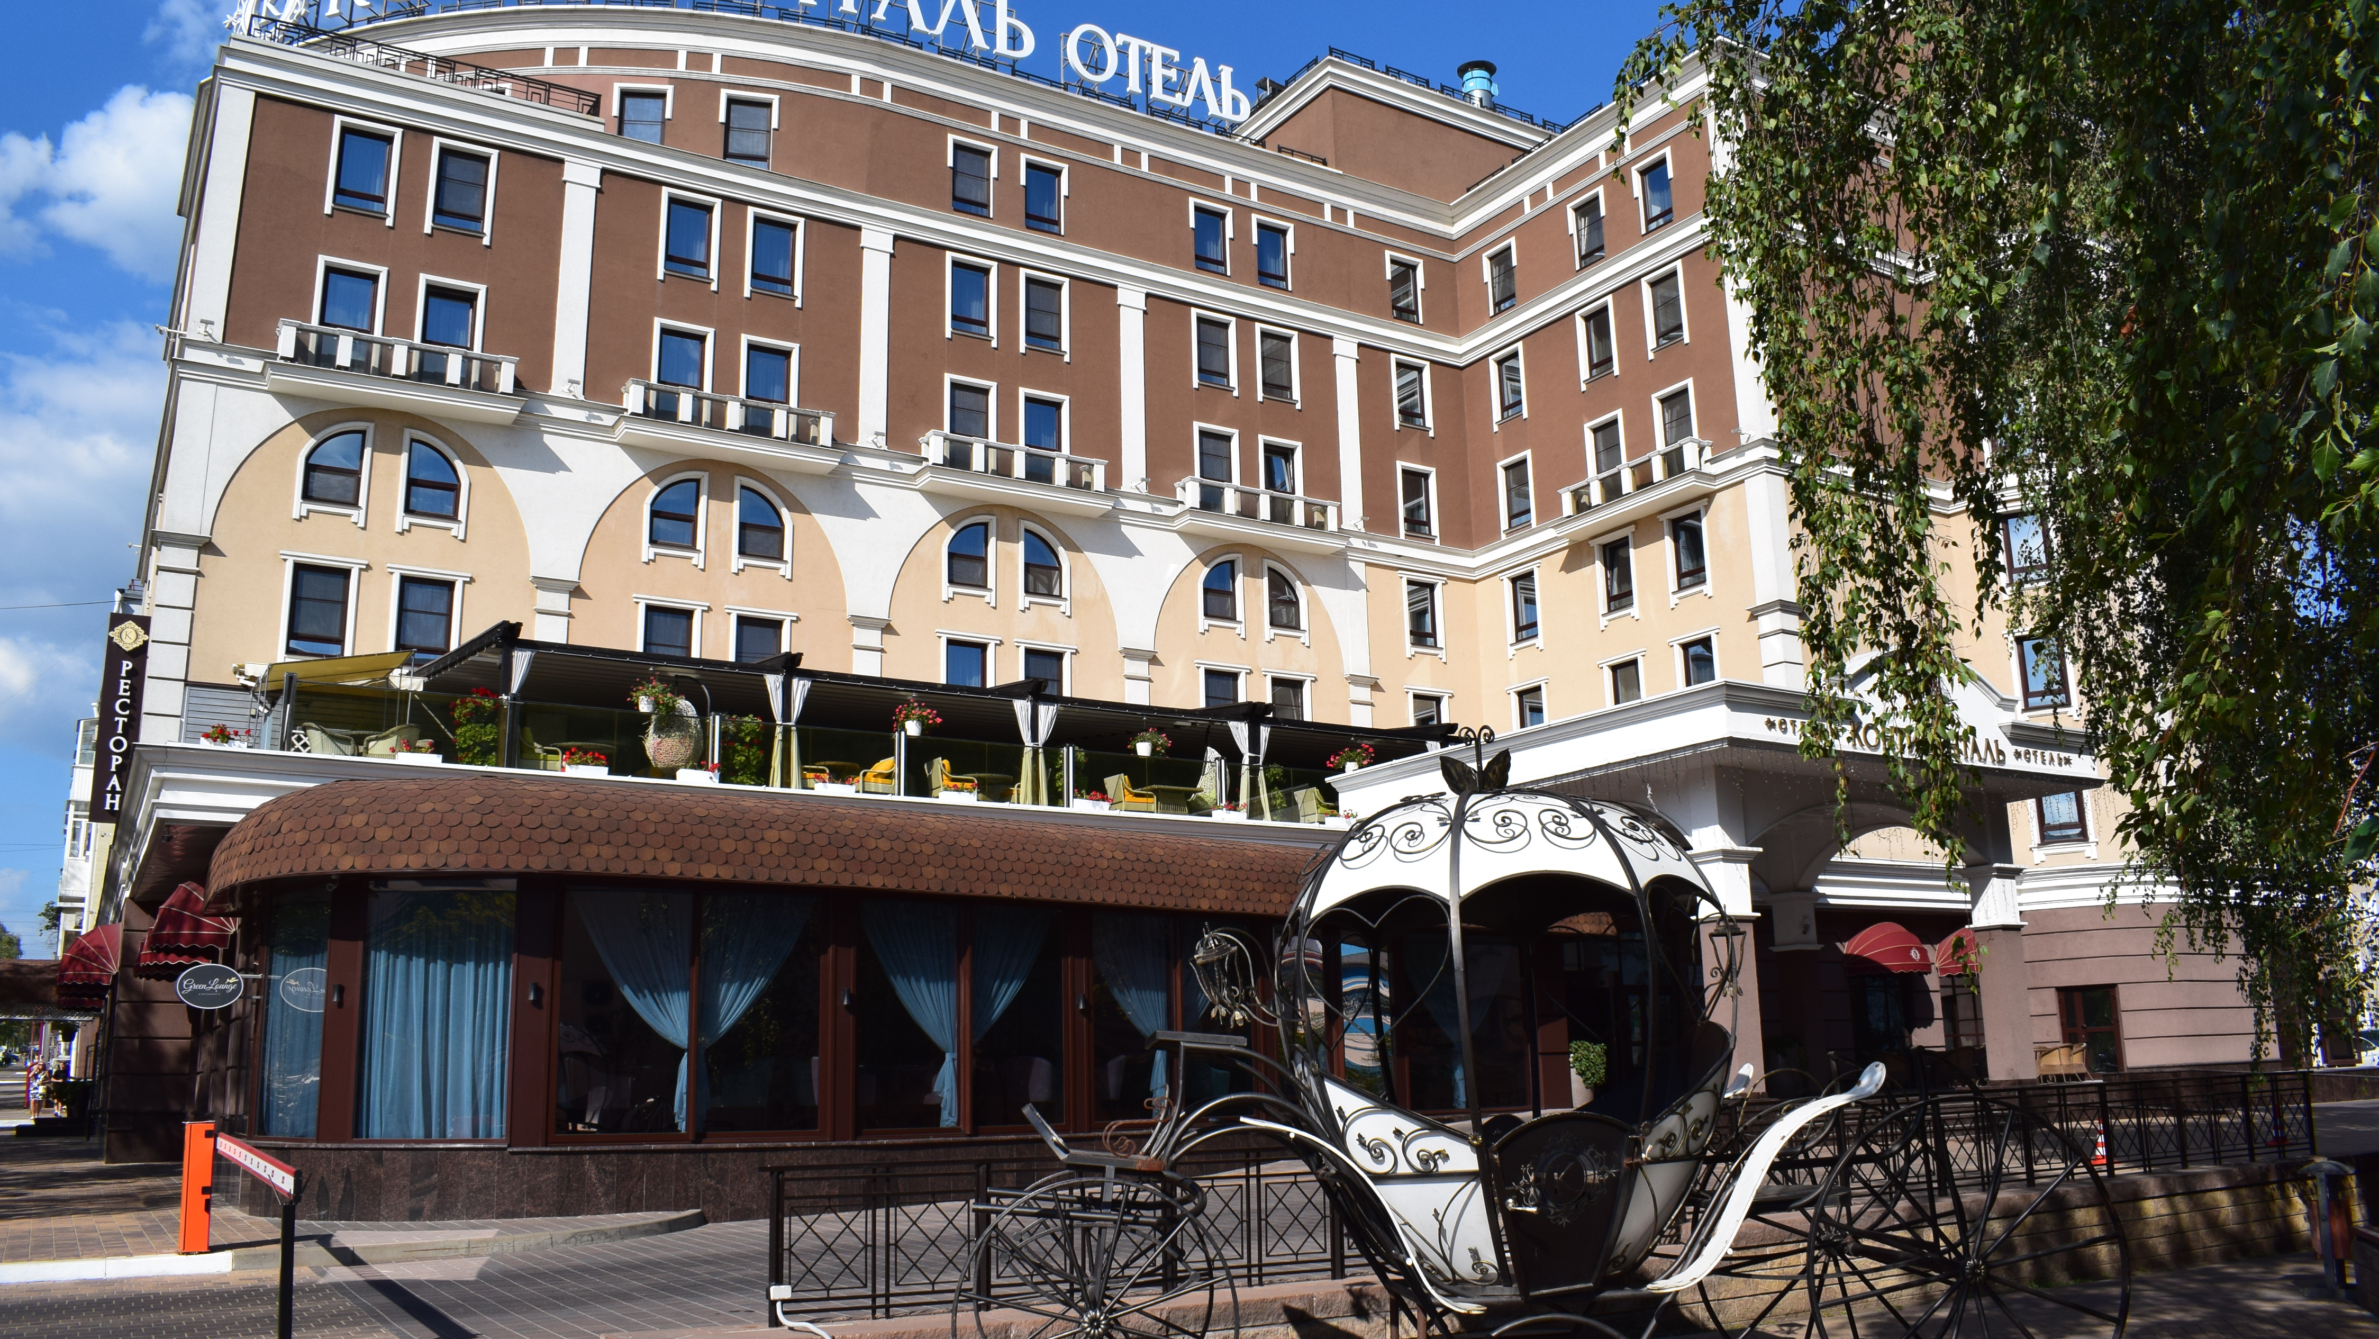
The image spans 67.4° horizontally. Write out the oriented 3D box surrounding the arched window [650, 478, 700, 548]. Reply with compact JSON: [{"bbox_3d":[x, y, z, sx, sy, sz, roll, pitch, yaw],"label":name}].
[{"bbox_3d":[-11.808,-3.578,41.103,1.124,1.679,0.154,7,-15,-30],"label":"arched window"}]

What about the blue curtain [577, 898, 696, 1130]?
[{"bbox_3d":[-7.788,4.794,25.161,1.403,3.240,0.250,7,-16,-30],"label":"blue curtain"}]

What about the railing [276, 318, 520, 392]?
[{"bbox_3d":[-16.826,-6.496,37.970,4.951,0.878,0.862,7,-15,-30],"label":"railing"}]

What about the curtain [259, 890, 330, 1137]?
[{"bbox_3d":[-10.297,3.946,20.534,1.450,2.700,0.150,-12,-18,38],"label":"curtain"}]

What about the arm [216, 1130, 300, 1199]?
[{"bbox_3d":[-6.470,3.386,12.300,0.070,0.140,5.090,8,-14,-32],"label":"arm"}]

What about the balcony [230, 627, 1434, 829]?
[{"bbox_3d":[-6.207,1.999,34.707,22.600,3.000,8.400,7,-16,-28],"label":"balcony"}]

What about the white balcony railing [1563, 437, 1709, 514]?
[{"bbox_3d":[11.379,-4.943,45.781,0.800,0.800,4.164,7,-16,-32],"label":"white balcony railing"}]

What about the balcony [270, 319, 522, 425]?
[{"bbox_3d":[-16.811,-6.304,37.932,5.405,1.294,0.963,7,-15,-30],"label":"balcony"}]

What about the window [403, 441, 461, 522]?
[{"bbox_3d":[-15.963,-4.004,37.647,1.020,1.720,0.150,7,-16,-28],"label":"window"}]

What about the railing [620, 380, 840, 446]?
[{"bbox_3d":[-10.688,-5.842,41.677,4.951,0.878,0.862,7,-15,-30],"label":"railing"}]

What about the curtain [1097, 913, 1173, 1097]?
[{"bbox_3d":[-0.750,4.717,24.414,1.200,2.650,0.150,9,-17,-36],"label":"curtain"}]

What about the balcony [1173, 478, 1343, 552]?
[{"bbox_3d":[1.908,-4.003,47.452,5.000,1.400,0.800,7,-16,-28],"label":"balcony"}]

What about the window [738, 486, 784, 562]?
[{"bbox_3d":[-9.725,-3.284,40.443,0.969,1.626,0.150,7,-16,-30],"label":"window"}]

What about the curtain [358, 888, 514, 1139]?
[{"bbox_3d":[-8.475,3.847,20.069,1.720,2.720,0.150,-1,-14,0],"label":"curtain"}]

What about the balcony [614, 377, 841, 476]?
[{"bbox_3d":[-10.673,-5.647,41.641,5.405,1.294,0.963,7,-15,-30],"label":"balcony"}]

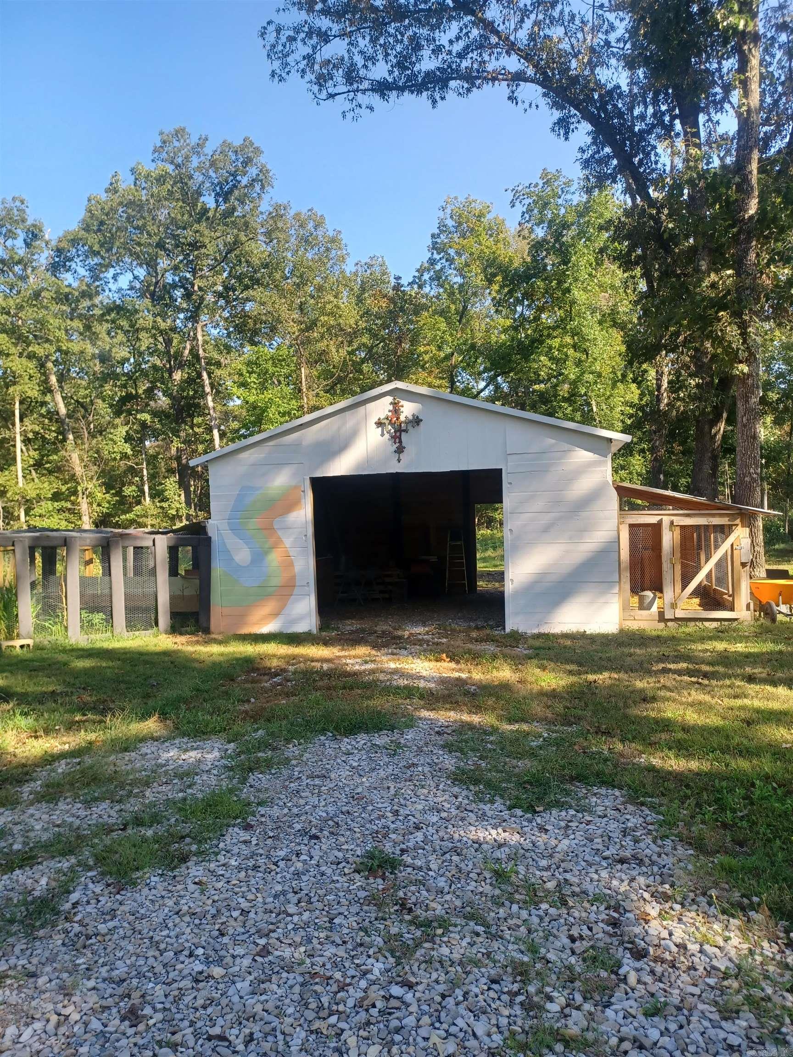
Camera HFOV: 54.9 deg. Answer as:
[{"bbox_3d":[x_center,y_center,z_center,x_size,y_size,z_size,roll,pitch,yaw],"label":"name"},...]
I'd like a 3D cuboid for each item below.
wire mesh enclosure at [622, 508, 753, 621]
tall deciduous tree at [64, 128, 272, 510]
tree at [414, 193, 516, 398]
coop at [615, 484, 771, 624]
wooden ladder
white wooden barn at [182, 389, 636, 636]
[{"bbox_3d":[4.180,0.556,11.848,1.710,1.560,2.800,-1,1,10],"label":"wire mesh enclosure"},{"bbox_3d":[-9.051,-7.334,31.085,8.417,17.835,8.417,-1,1,10],"label":"tall deciduous tree"},{"bbox_3d":[3.136,-6.566,33.074,4.391,15.611,4.391,-1,1,10],"label":"tree"},{"bbox_3d":[4.359,0.335,11.964,2.090,2.010,3.200,-1,1,10],"label":"coop"},{"bbox_3d":[1.329,0.723,16.977,0.500,1.440,0.550,-1,1,10],"label":"wooden ladder"},{"bbox_3d":[0.615,-0.341,14.119,6.500,3.680,6.300,-1,1,10],"label":"white wooden barn"}]

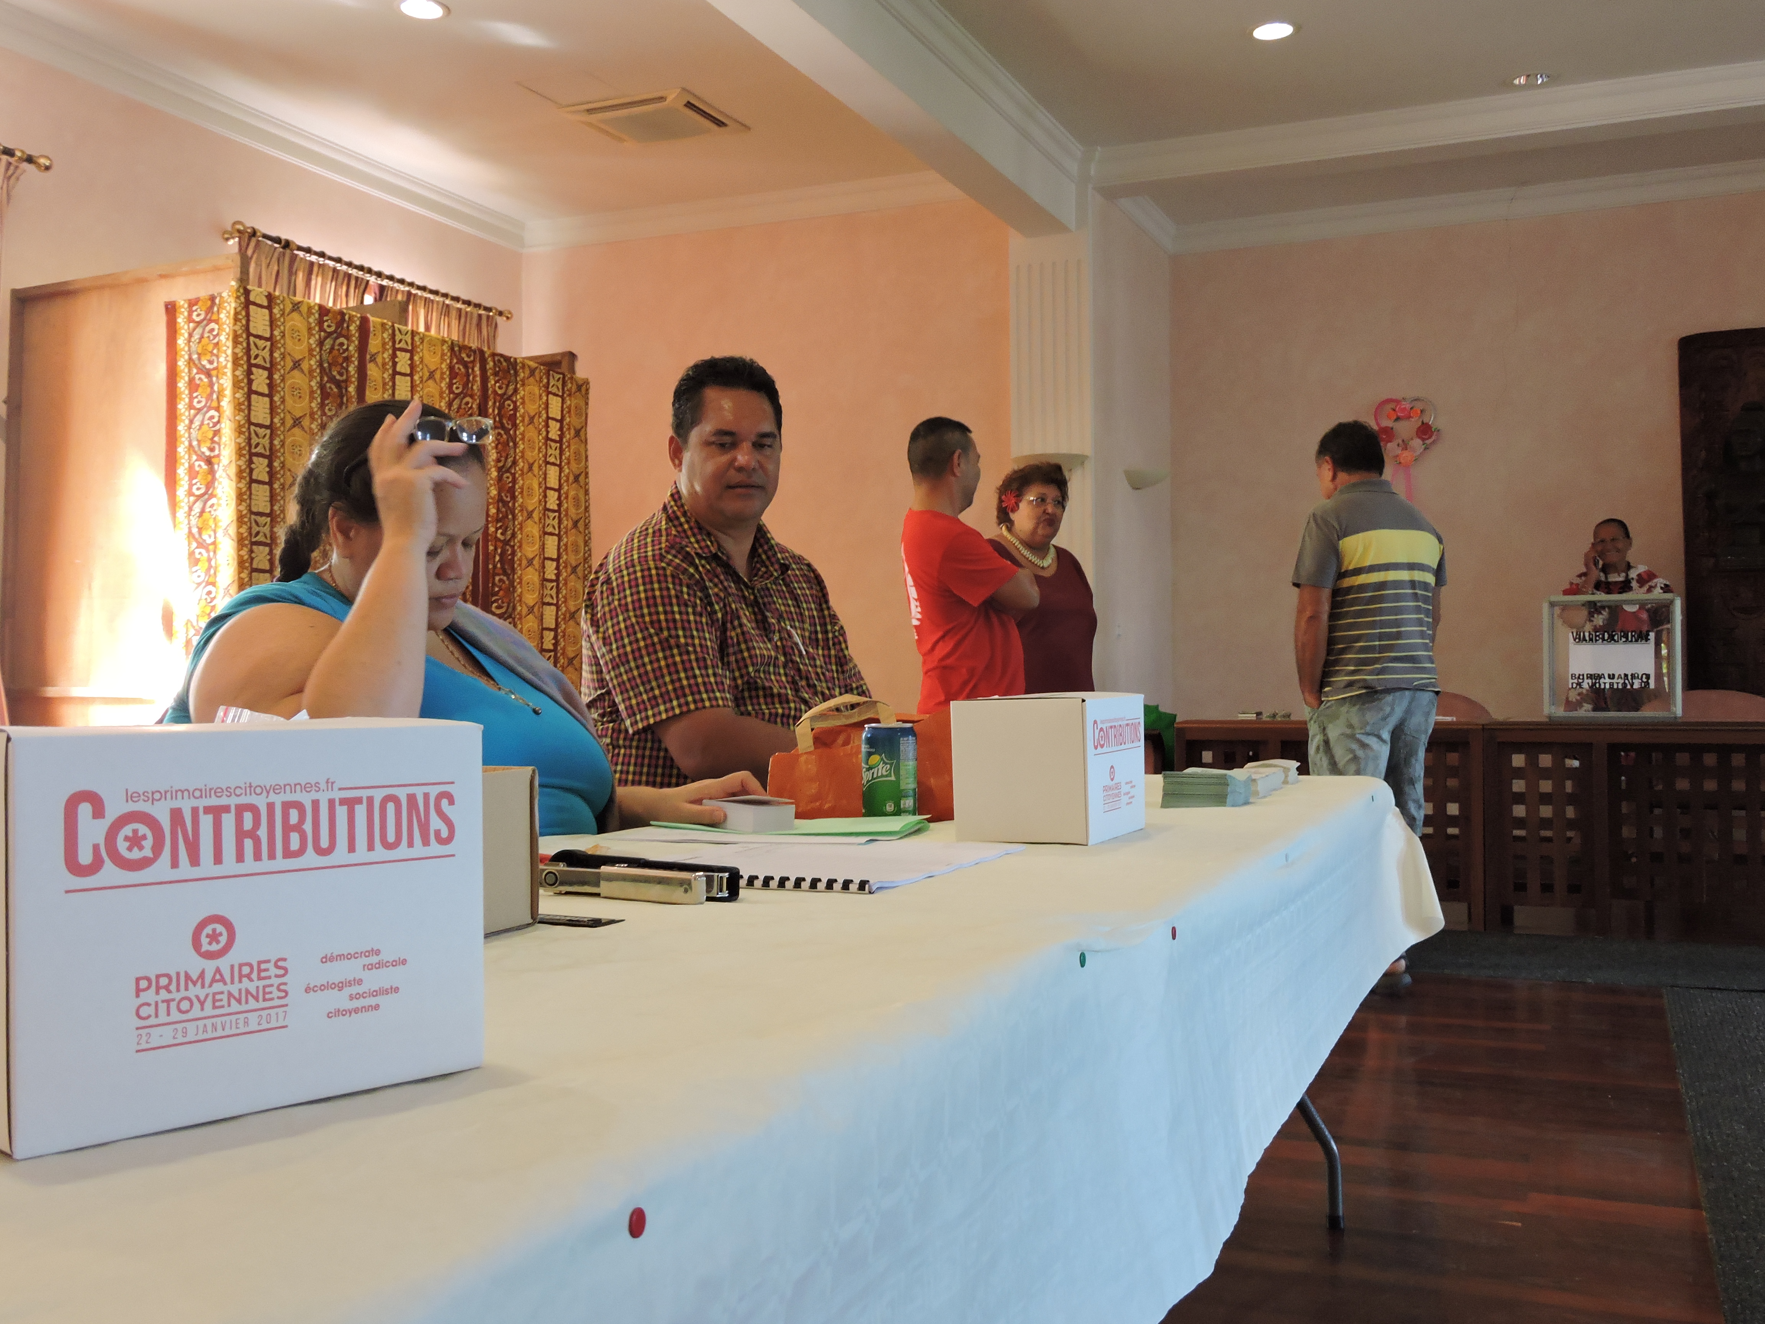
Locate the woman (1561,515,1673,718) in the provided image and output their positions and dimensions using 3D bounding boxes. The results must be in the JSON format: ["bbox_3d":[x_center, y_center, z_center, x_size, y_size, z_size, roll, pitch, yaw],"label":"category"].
[{"bbox_3d":[3.090,0.196,7.100,0.480,1.610,0.330,0,-1,21],"label":"woman"}]

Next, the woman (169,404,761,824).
[{"bbox_3d":[-0.440,0.320,1.790,0.760,1.210,0.620,0,-1,23],"label":"woman"}]

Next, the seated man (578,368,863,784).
[{"bbox_3d":[-0.120,0.250,2.350,0.700,1.370,0.560,-1,-1,40],"label":"seated man"}]

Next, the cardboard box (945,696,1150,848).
[{"bbox_3d":[0.182,0.114,1.813,0.148,0.148,0.190,0,-1,26],"label":"cardboard box"}]

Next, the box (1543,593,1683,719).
[{"bbox_3d":[2.785,-0.012,6.420,0.470,0.470,0.380,0,-1,24],"label":"box"}]

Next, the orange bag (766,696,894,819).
[{"bbox_3d":[-0.032,0.121,2.100,0.200,0.155,0.110,0,-1,14],"label":"orange bag"}]

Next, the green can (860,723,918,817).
[{"bbox_3d":[0.009,0.133,2.021,0.066,0.115,0.066,0,-1,0],"label":"green can"}]

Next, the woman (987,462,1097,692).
[{"bbox_3d":[0.448,0.190,4.930,0.460,1.570,0.330,0,-1,-25],"label":"woman"}]

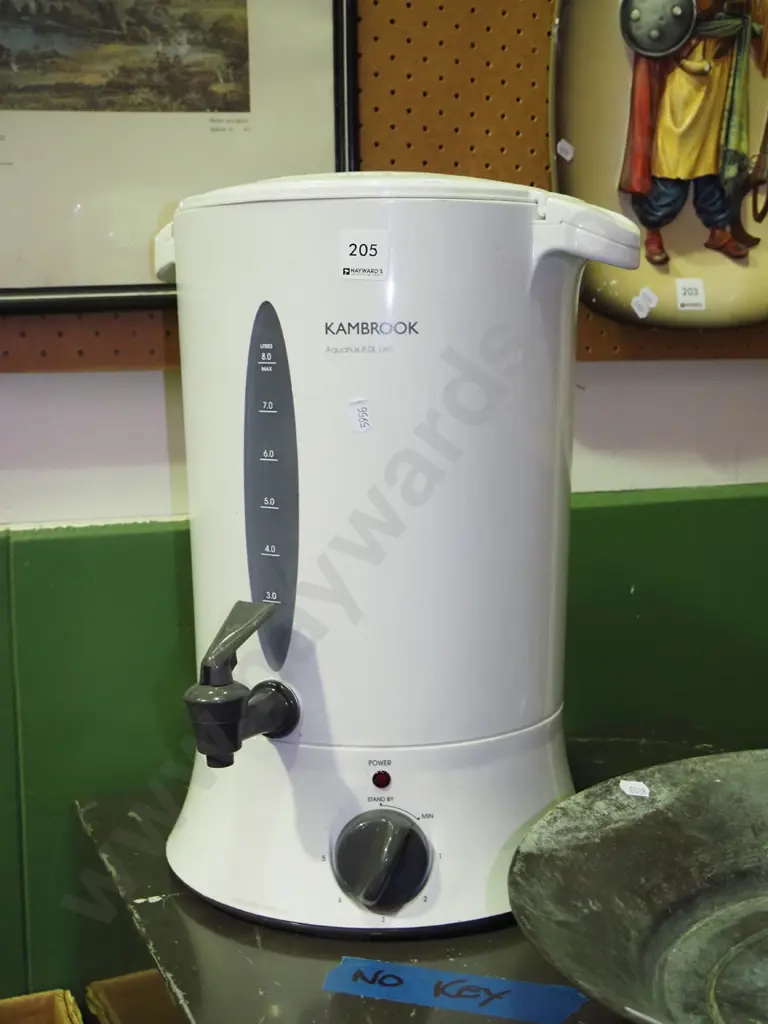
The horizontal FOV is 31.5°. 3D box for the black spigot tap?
[{"bbox_3d":[-0.080,0.092,0.733,0.035,0.085,0.070,4,9,30],"label":"black spigot tap"}]

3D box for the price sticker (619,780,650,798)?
[{"bbox_3d":[0.154,0.170,0.835,0.021,0.001,0.011,10,39,-22],"label":"price sticker"}]

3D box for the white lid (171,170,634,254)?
[{"bbox_3d":[0.007,-0.179,0.825,0.292,0.046,0.244,2,8,19],"label":"white lid"}]

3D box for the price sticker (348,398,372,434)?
[{"bbox_3d":[-0.012,-0.050,0.714,0.011,0.019,0.001,-7,8,6],"label":"price sticker"}]

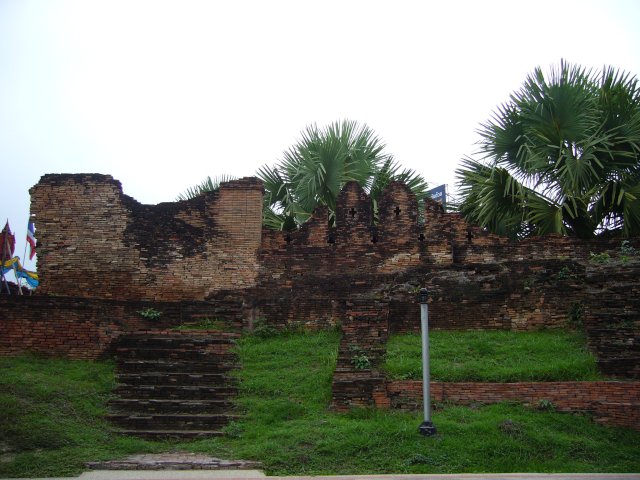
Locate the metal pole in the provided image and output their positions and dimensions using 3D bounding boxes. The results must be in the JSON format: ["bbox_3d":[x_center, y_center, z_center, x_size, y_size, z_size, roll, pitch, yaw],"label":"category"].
[{"bbox_3d":[1.535,1.746,9.550,0.240,2.100,0.240,0,-8,0],"label":"metal pole"}]

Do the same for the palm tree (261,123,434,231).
[{"bbox_3d":[0.720,-0.484,20.265,5.200,6.000,5.000,0,-8,0],"label":"palm tree"}]

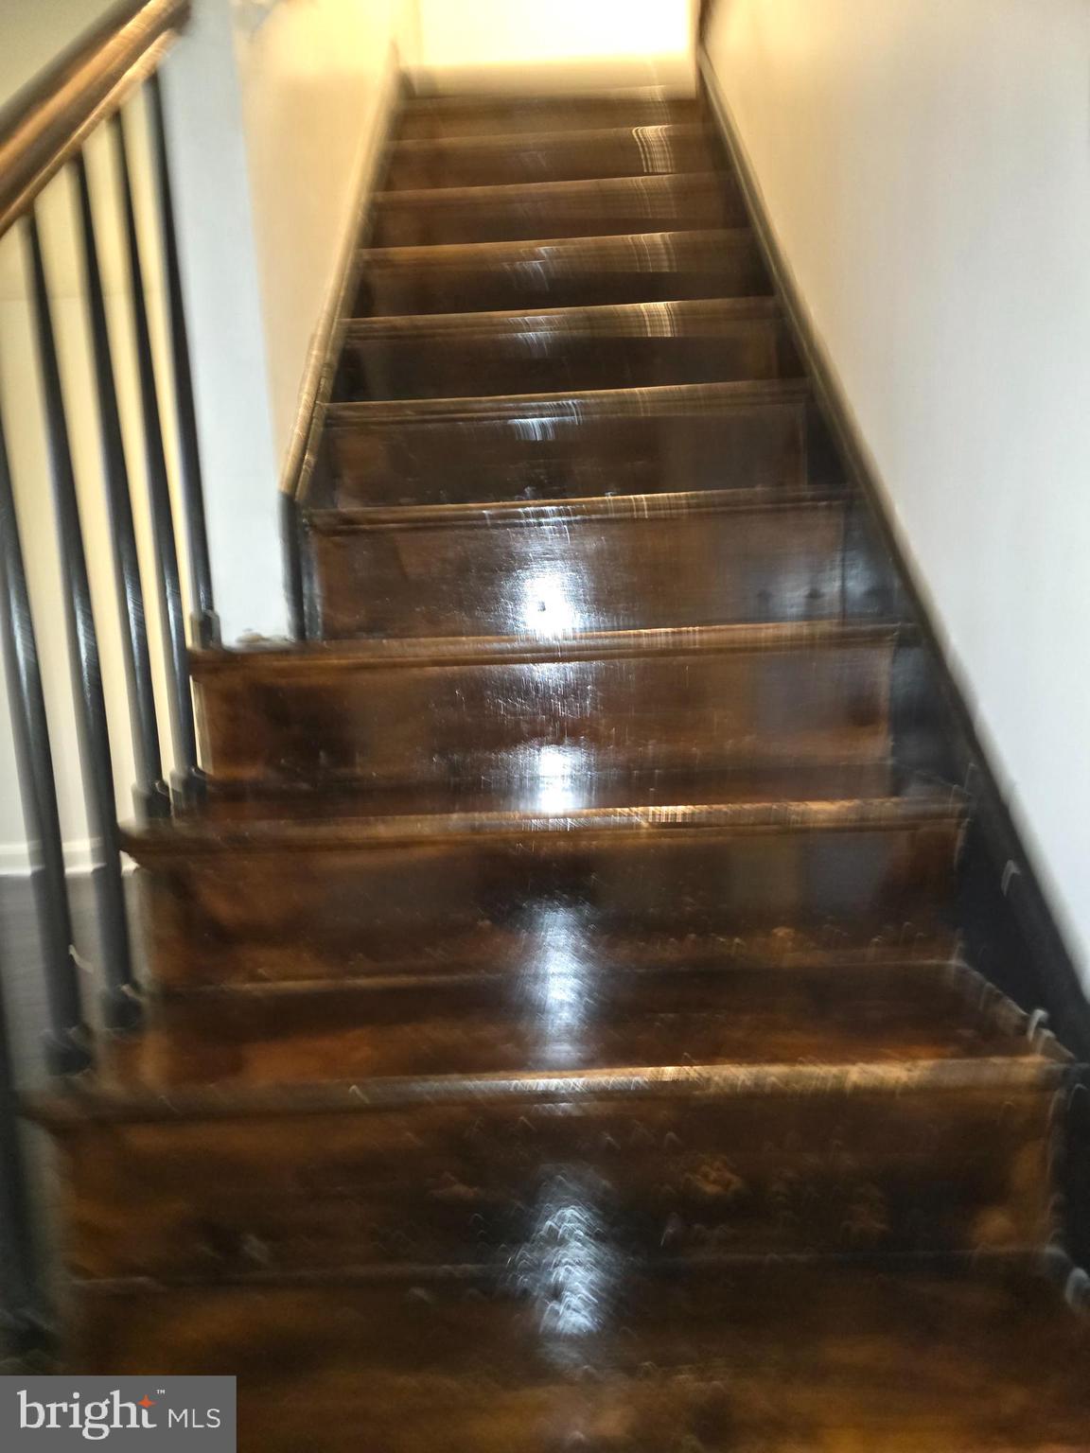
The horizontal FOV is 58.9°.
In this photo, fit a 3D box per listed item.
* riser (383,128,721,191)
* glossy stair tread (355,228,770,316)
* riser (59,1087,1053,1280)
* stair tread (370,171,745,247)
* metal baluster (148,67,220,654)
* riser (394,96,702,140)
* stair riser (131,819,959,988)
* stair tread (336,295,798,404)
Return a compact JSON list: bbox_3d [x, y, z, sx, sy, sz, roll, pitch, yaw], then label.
[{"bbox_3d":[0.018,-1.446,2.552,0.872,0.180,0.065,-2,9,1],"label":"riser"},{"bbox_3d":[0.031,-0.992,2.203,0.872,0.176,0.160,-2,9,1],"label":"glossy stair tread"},{"bbox_3d":[0.016,0.446,0.971,0.963,0.173,0.035,-2,8,1],"label":"riser"},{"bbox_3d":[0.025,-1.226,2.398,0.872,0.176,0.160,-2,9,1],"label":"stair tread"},{"bbox_3d":[-0.501,-0.489,1.324,0.036,0.754,0.036,-2,8,1],"label":"metal baluster"},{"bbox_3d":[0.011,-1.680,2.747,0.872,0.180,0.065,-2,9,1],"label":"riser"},{"bbox_3d":[0.009,0.214,1.166,0.963,0.173,0.035,-2,8,1],"label":"stair riser"},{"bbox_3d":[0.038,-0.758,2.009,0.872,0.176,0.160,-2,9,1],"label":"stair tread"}]

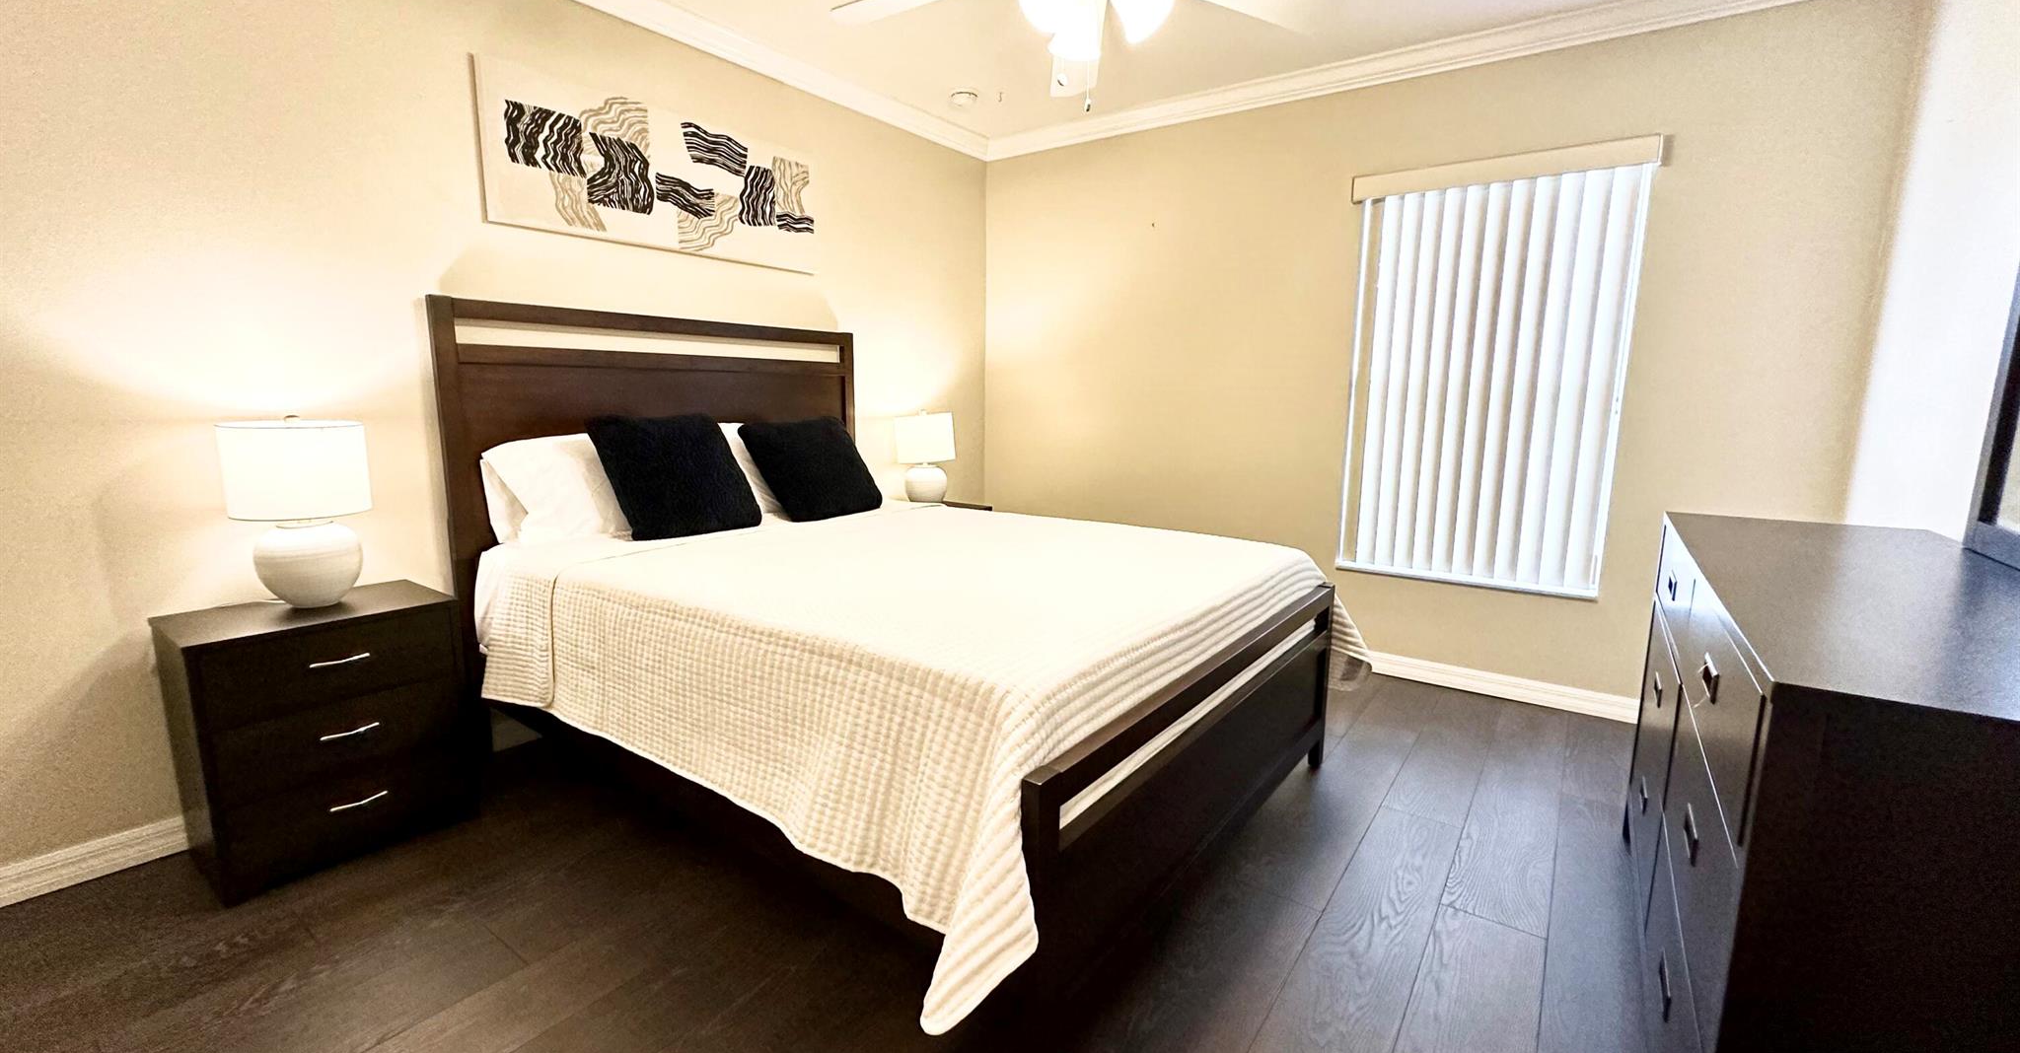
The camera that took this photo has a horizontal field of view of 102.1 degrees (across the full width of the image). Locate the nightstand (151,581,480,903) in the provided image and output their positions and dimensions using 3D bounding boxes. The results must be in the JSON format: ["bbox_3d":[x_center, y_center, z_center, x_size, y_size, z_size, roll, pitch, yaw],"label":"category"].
[{"bbox_3d":[-1.744,0.504,2.085,0.385,0.600,0.515,7,11,35],"label":"nightstand"}]

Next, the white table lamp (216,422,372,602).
[{"bbox_3d":[-1.780,-0.037,2.056,0.285,0.477,0.285,7,11,35],"label":"white table lamp"}]

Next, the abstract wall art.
[{"bbox_3d":[-1.186,-1.215,2.899,0.035,0.470,1.270,7,11,35],"label":"abstract wall art"}]

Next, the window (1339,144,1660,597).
[{"bbox_3d":[1.771,-0.565,3.104,0.950,1.560,0.100,7,11,35],"label":"window"}]

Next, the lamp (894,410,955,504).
[{"bbox_3d":[-0.412,-0.337,4.010,0.285,0.477,0.285,0,9,0],"label":"lamp"}]

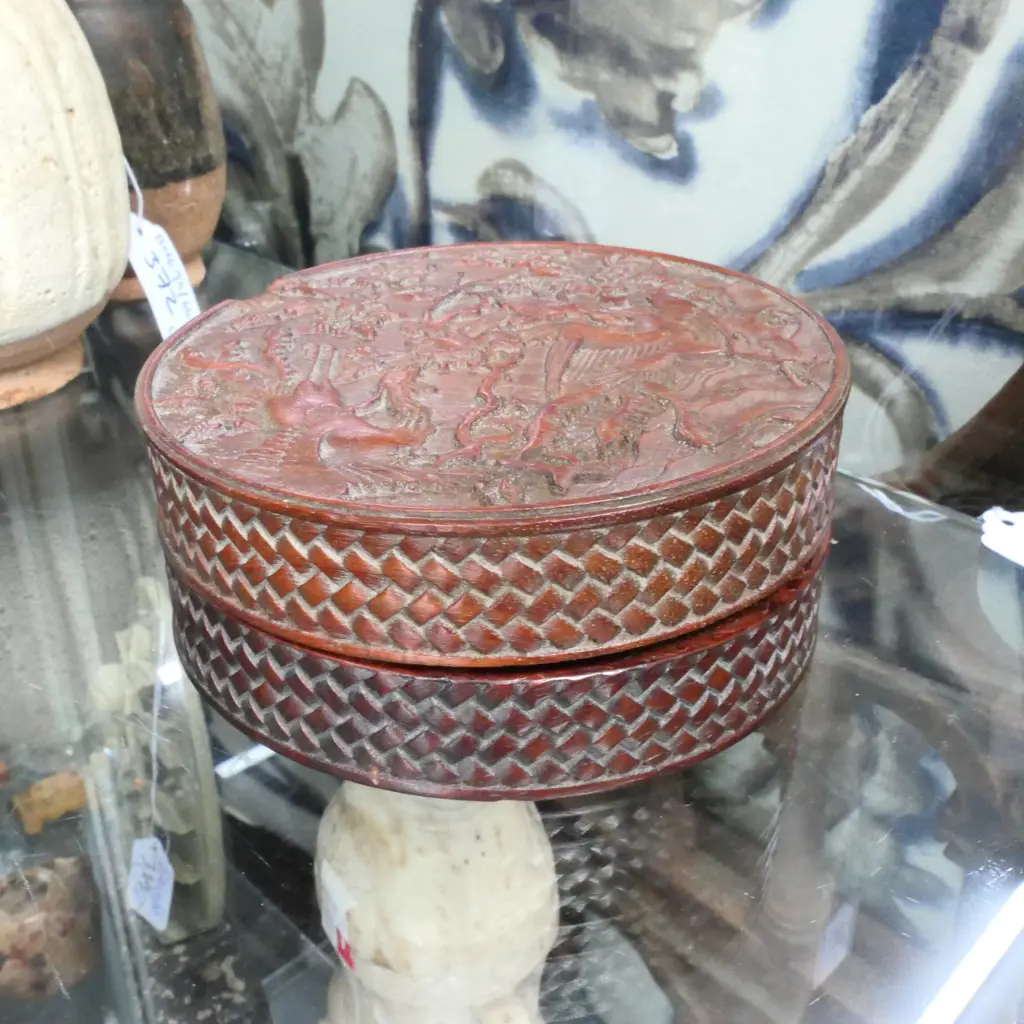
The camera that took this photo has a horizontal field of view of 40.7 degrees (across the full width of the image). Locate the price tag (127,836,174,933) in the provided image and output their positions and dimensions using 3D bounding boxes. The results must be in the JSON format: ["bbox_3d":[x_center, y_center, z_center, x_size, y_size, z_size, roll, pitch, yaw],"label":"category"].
[{"bbox_3d":[-0.097,0.099,0.368,0.013,0.035,0.002,28,37,18],"label":"price tag"}]

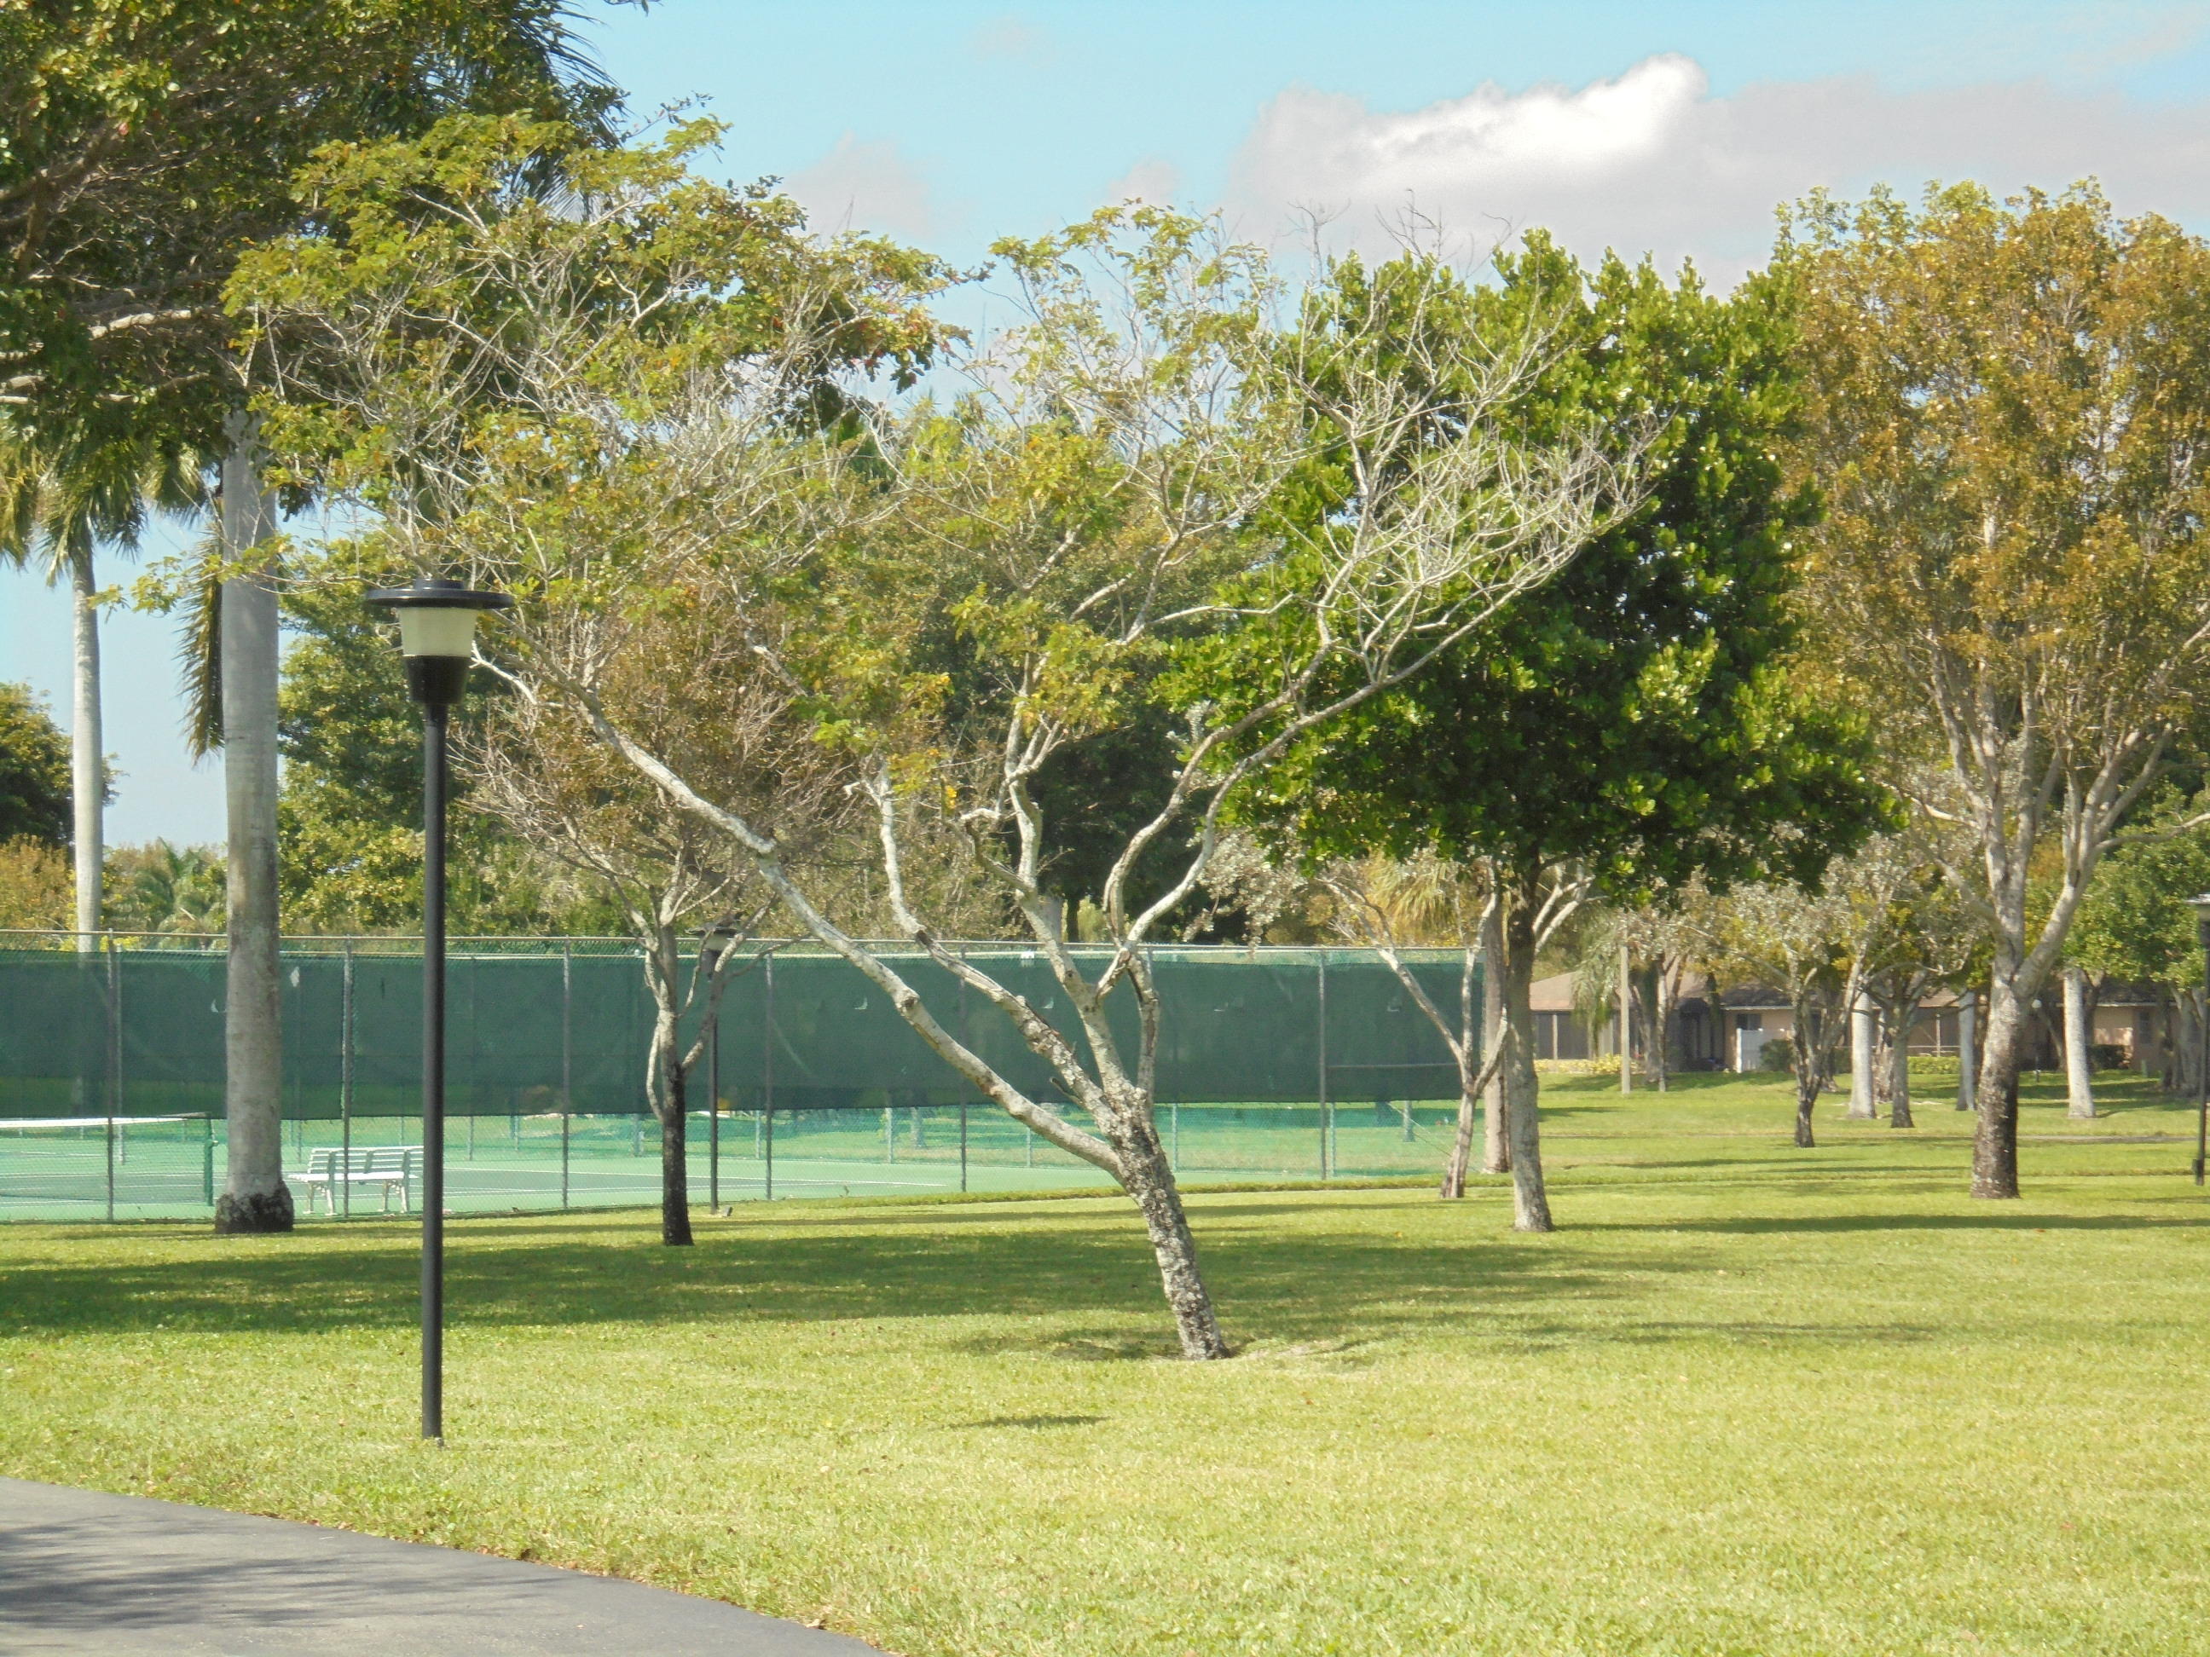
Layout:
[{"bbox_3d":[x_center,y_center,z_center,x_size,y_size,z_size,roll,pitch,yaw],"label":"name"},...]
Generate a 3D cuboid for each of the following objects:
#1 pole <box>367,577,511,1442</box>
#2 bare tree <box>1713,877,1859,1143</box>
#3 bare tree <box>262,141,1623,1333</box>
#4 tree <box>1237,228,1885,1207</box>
[{"bbox_3d":[-2.732,0.743,24.600,0.587,3.546,0.587,0,-2,0],"label":"pole"},{"bbox_3d":[10.542,2.850,93.000,2.328,4.228,2.300,0,-2,0],"label":"bare tree"},{"bbox_3d":[-0.892,-0.333,31.300,7.159,6.169,5.900,0,-2,0],"label":"bare tree"},{"bbox_3d":[4.291,-0.894,56.500,6.128,9.347,5.900,0,-2,0],"label":"tree"}]

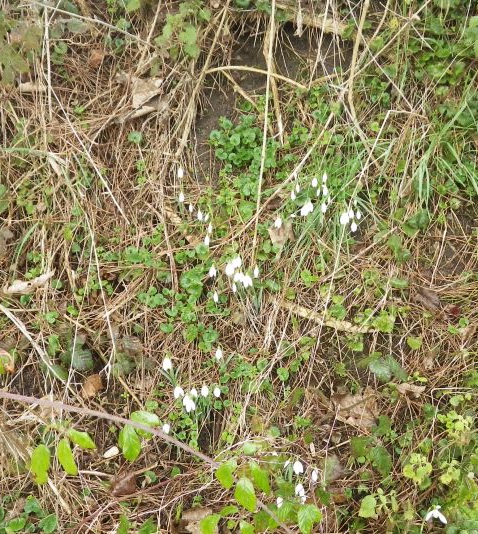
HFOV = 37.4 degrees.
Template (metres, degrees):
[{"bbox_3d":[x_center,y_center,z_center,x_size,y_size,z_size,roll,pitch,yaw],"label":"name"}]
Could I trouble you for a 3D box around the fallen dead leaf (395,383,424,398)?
[{"bbox_3d":[0.294,0.212,1.208,0.048,0.018,0.027,5,62,2],"label":"fallen dead leaf"}]

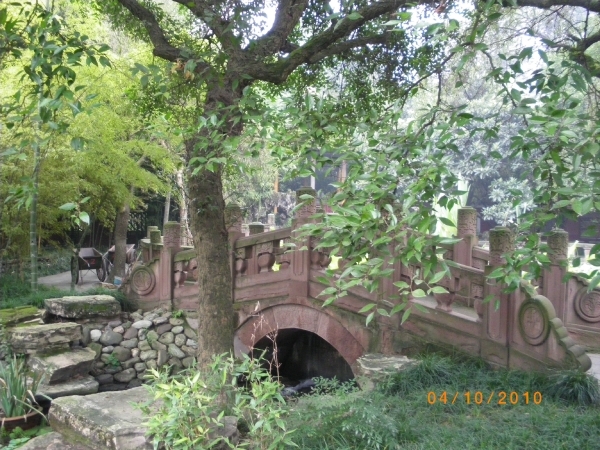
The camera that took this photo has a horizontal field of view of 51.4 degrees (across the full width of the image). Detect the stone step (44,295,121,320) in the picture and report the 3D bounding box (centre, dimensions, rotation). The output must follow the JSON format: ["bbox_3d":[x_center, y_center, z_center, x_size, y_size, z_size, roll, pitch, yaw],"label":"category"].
[{"bbox_3d":[-3.300,1.240,9.500,1.020,0.280,0.580,0,1,-6],"label":"stone step"}]

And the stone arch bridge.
[{"bbox_3d":[0.757,0.730,9.270,7.300,2.400,2.900,1,1,39],"label":"stone arch bridge"}]

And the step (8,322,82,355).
[{"bbox_3d":[-3.620,1.620,8.950,0.950,0.310,0.600,0,1,-14],"label":"step"}]

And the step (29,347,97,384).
[{"bbox_3d":[-3.130,1.820,8.300,0.820,0.230,0.700,0,1,-24],"label":"step"}]

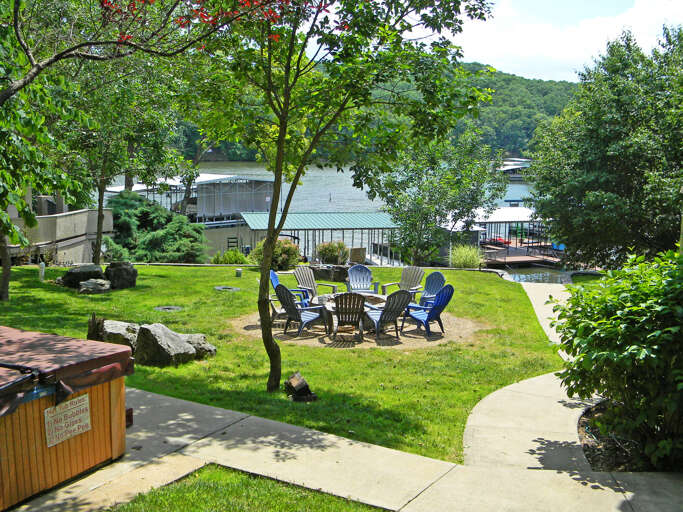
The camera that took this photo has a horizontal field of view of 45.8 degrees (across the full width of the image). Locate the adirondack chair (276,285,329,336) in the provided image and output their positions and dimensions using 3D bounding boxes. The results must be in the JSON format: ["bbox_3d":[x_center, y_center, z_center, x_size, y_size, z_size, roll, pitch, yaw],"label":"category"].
[{"bbox_3d":[-0.760,0.995,15.228,0.820,0.920,0.750,-5,10,-35],"label":"adirondack chair"}]

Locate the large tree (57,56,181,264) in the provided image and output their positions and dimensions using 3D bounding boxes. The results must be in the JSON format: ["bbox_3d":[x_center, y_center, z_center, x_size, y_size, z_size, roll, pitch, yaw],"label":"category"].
[{"bbox_3d":[-7.169,-3.070,26.000,4.100,6.800,4.000,1,8,0],"label":"large tree"}]

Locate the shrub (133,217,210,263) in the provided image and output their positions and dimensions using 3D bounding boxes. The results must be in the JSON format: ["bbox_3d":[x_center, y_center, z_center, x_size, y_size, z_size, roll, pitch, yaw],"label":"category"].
[{"bbox_3d":[-6.047,-0.583,28.600,2.600,1.650,2.200,1,8,0],"label":"shrub"}]

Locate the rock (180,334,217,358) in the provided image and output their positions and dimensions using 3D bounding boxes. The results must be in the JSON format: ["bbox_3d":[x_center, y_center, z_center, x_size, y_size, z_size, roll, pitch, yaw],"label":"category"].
[{"bbox_3d":[-2.369,1.491,13.400,0.620,0.360,0.550,1,8,0],"label":"rock"}]

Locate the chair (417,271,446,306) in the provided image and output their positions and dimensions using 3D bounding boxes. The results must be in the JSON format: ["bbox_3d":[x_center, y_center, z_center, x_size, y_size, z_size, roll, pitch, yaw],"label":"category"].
[{"bbox_3d":[1.922,0.799,17.580,0.820,0.920,0.750,-5,10,-37],"label":"chair"}]

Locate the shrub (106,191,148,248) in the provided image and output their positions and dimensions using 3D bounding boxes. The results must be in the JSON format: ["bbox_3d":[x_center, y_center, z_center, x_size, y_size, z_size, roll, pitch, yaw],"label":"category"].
[{"bbox_3d":[-7.848,-1.234,29.800,1.700,2.300,1.700,1,8,0],"label":"shrub"}]

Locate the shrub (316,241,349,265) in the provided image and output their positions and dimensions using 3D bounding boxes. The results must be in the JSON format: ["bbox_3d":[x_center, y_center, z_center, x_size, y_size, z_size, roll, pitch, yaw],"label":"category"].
[{"bbox_3d":[-0.304,-0.101,27.300,1.080,0.900,1.000,1,8,0],"label":"shrub"}]

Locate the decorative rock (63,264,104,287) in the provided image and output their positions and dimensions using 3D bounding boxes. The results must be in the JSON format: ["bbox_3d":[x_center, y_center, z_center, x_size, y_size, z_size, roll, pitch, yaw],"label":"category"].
[{"bbox_3d":[-6.922,0.550,21.700,1.120,0.520,0.850,1,8,0],"label":"decorative rock"}]

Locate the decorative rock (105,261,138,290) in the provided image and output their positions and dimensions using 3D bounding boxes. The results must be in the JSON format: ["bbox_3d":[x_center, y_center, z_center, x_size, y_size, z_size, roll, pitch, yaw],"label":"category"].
[{"bbox_3d":[-5.693,0.473,20.883,0.820,0.700,0.700,-1,8,-8],"label":"decorative rock"}]

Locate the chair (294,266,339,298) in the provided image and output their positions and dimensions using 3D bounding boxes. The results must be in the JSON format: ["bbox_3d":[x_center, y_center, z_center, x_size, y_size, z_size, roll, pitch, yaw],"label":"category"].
[{"bbox_3d":[-0.581,0.746,17.437,0.750,0.950,0.860,-7,10,-39],"label":"chair"}]

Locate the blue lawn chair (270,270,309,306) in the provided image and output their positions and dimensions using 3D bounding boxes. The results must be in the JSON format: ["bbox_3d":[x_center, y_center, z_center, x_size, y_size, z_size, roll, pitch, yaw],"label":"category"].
[{"bbox_3d":[-1.162,0.785,17.052,0.870,0.960,0.750,2,8,11],"label":"blue lawn chair"}]

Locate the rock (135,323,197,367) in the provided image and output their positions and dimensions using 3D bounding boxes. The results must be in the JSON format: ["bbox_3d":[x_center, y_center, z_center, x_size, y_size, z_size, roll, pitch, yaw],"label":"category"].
[{"bbox_3d":[-2.796,1.414,12.850,0.970,0.580,0.780,1,8,0],"label":"rock"}]

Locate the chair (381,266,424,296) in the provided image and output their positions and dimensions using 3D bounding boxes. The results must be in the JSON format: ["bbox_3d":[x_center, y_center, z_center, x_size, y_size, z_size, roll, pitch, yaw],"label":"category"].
[{"bbox_3d":[1.463,0.719,18.377,0.750,0.920,0.820,7,10,40],"label":"chair"}]

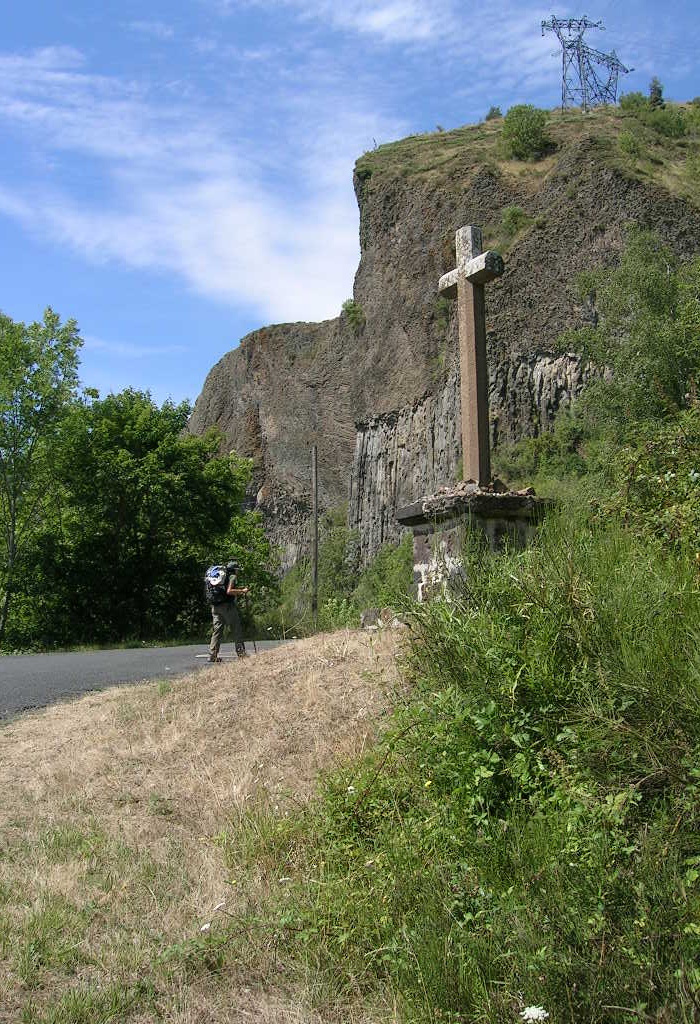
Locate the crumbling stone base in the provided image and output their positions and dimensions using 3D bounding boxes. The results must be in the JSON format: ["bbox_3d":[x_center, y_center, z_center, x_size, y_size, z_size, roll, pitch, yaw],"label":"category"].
[{"bbox_3d":[1.387,0.464,11.578,1.230,1.260,1.230,6,-12,-35],"label":"crumbling stone base"}]

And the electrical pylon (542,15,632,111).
[{"bbox_3d":[59.971,-113.489,262.000,21.000,26.000,10.000,-1,-10,3],"label":"electrical pylon"}]

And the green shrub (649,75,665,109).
[{"bbox_3d":[71.637,-98.282,242.000,3.700,8.300,3.700,0,-10,0],"label":"green shrub"}]

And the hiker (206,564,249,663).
[{"bbox_3d":[-2.055,1.662,17.300,0.660,1.700,0.520,5,-11,-31],"label":"hiker"}]

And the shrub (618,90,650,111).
[{"bbox_3d":[66.261,-95.945,242.000,6.800,5.200,6.000,0,-10,0],"label":"shrub"}]

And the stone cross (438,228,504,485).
[{"bbox_3d":[1.403,-1.794,11.956,0.250,3.100,0.800,6,-12,-35],"label":"stone cross"}]

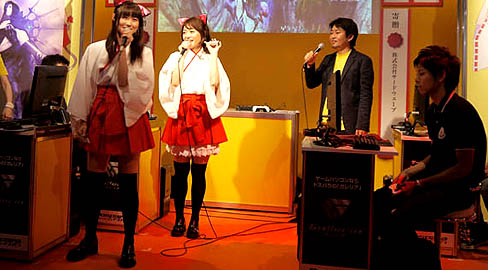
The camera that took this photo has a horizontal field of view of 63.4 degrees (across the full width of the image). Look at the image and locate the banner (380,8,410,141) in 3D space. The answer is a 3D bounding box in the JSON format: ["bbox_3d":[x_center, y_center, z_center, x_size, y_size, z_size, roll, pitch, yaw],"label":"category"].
[{"bbox_3d":[1.501,-0.515,3.950,0.285,1.490,0.030,2,4,8],"label":"banner"}]

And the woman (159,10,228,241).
[{"bbox_3d":[-0.355,-0.066,2.925,0.520,1.628,0.380,2,3,-2],"label":"woman"}]

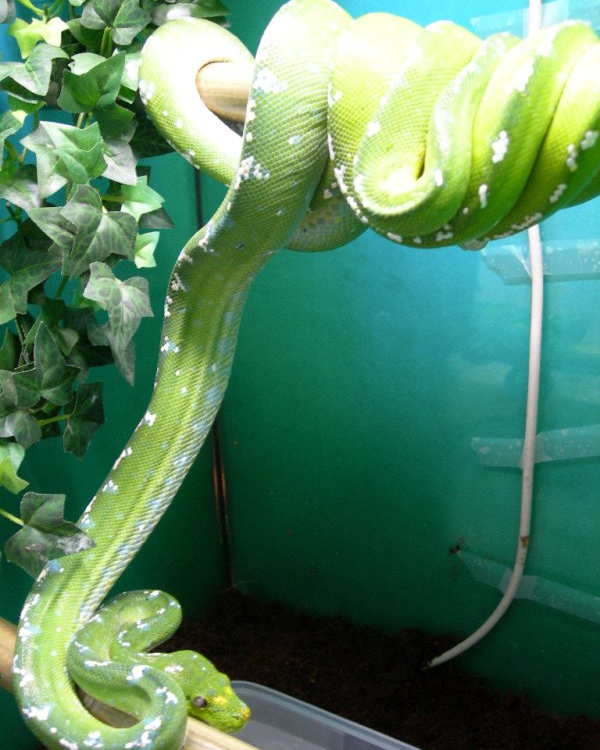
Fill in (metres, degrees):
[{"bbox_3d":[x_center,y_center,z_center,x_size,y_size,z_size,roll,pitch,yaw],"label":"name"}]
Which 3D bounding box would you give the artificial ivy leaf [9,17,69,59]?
[{"bbox_3d":[-0.146,-0.188,0.490,0.033,0.026,0.012,0,0,-18],"label":"artificial ivy leaf"}]

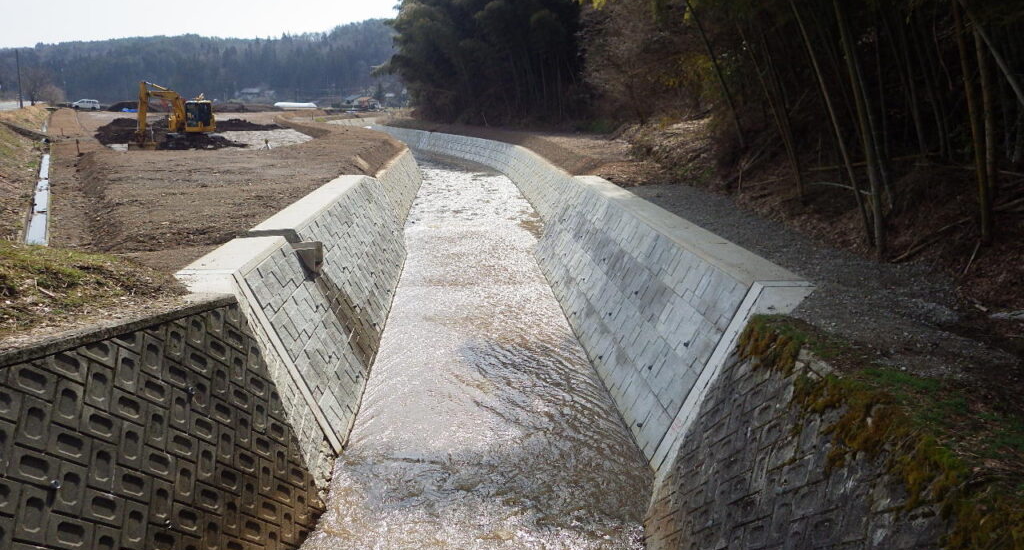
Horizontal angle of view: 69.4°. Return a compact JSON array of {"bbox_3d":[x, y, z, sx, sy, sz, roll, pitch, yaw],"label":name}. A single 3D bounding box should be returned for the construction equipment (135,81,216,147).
[{"bbox_3d":[-20.006,-9.318,43.539,2.500,3.850,5.800,5,14,19],"label":"construction equipment"}]

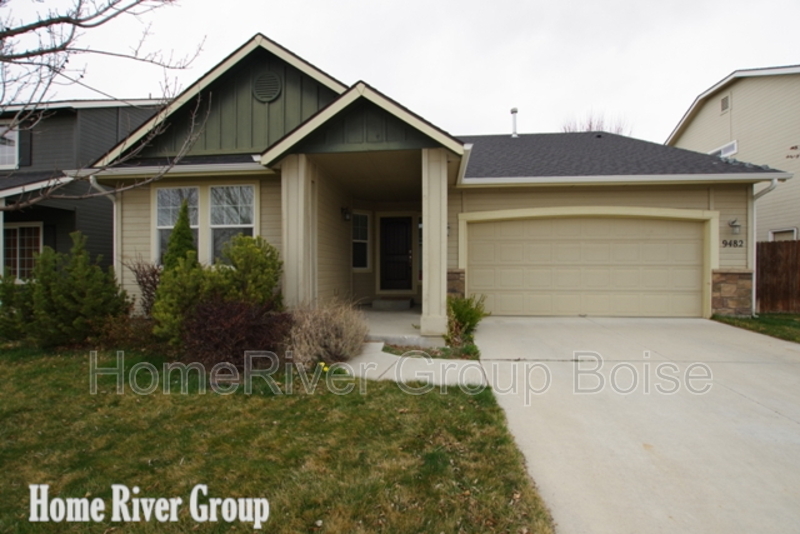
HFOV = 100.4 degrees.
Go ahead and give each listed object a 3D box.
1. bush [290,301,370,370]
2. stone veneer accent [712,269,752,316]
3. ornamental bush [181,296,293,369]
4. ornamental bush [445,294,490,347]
[{"bbox_3d":[-1.020,0.875,4.750,1.100,0.800,1.050,0,0,5],"label":"bush"},{"bbox_3d":[6.650,0.515,6.720,0.760,0.960,0.150,0,0,5],"label":"stone veneer accent"},{"bbox_3d":[-2.400,0.850,4.920,1.430,0.830,1.220,0,0,5],"label":"ornamental bush"},{"bbox_3d":[1.080,0.840,5.250,0.680,0.780,0.630,0,0,5],"label":"ornamental bush"}]

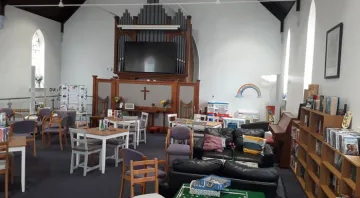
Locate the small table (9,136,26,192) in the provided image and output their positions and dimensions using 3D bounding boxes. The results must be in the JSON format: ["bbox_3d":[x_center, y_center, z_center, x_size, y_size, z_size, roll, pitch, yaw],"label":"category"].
[{"bbox_3d":[-2.849,1.036,4.391,0.728,0.728,0.728,0,4,-31],"label":"small table"}]

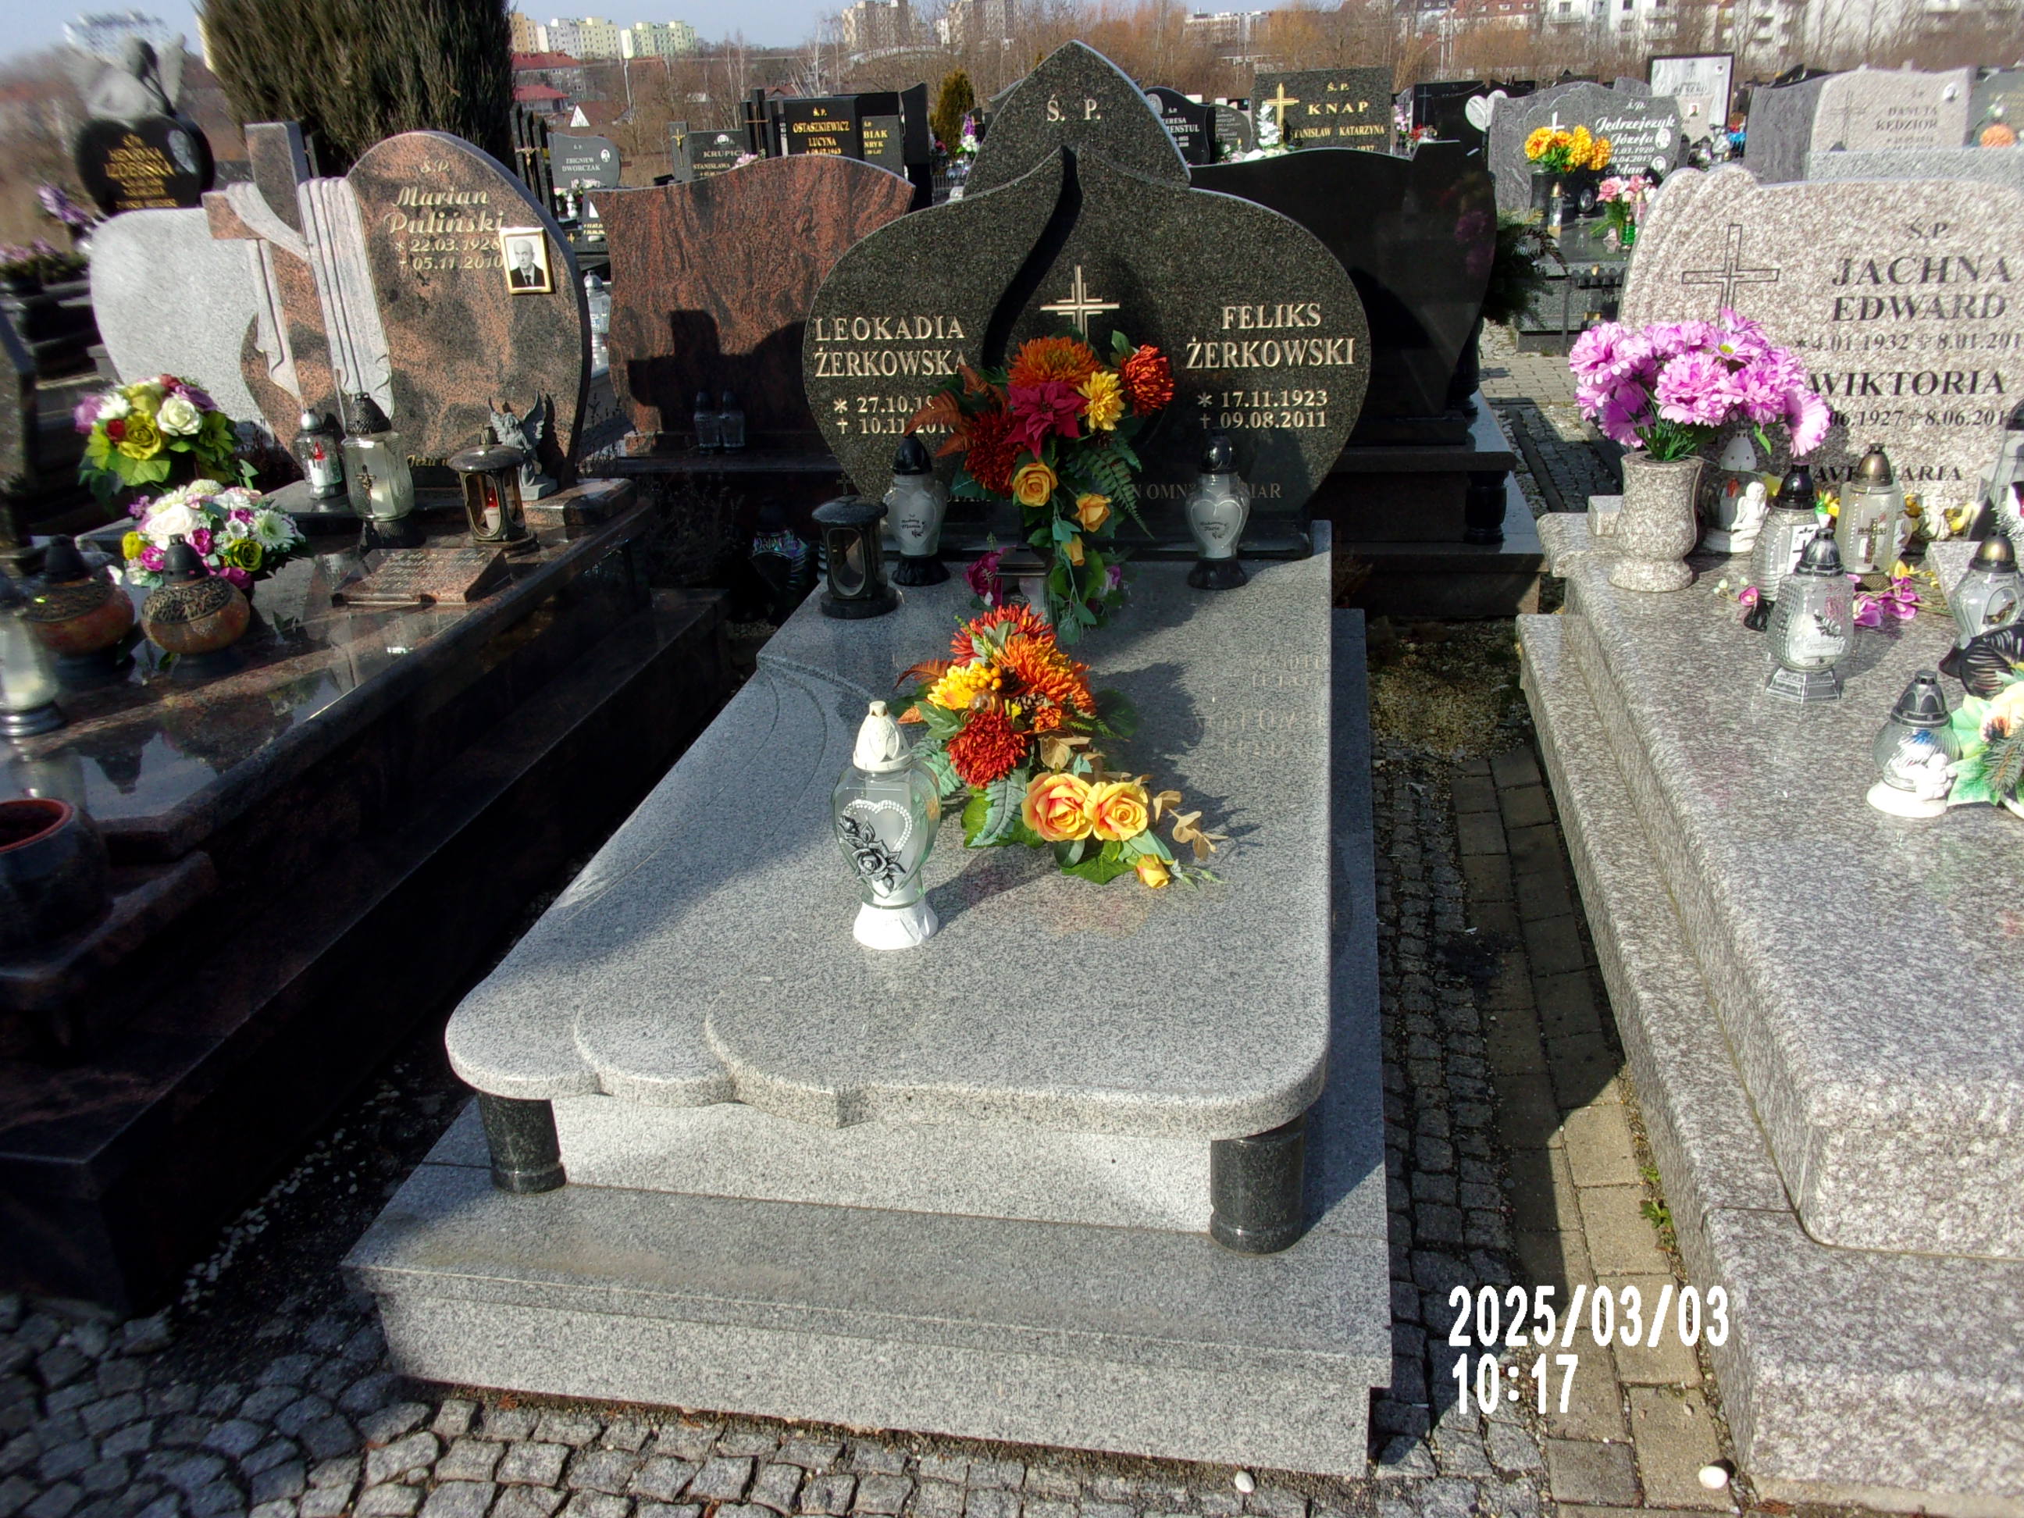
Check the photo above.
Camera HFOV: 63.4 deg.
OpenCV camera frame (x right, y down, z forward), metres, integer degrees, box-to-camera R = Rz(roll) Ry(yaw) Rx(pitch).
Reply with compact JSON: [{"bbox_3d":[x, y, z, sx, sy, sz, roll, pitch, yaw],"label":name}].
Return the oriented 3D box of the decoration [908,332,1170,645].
[{"bbox_3d":[0.065,-0.574,3.422,0.530,0.620,0.400,0,25,8],"label":"decoration"}]

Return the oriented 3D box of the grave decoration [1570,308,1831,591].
[{"bbox_3d":[1.572,-0.690,3.765,0.550,0.590,0.460,1,24,11],"label":"grave decoration"}]

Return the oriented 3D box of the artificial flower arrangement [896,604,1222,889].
[{"bbox_3d":[0.058,-0.053,2.747,0.580,0.260,0.580,-1,25,6],"label":"artificial flower arrangement"}]

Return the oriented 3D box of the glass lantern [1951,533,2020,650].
[{"bbox_3d":[1.914,-0.315,3.219,0.135,0.283,0.130,-2,23,4],"label":"glass lantern"}]

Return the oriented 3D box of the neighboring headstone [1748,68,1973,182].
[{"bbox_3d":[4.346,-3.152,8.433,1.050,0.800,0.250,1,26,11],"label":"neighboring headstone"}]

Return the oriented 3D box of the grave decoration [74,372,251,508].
[{"bbox_3d":[-2.129,-0.781,4.117,0.410,0.350,0.370,-14,25,-24],"label":"grave decoration"}]

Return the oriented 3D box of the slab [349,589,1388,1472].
[{"bbox_3d":[0.022,0.106,3.163,1.320,0.510,2.640,1,24,11],"label":"slab"}]

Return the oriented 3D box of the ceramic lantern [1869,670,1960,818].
[{"bbox_3d":[1.437,-0.034,2.577,0.135,0.224,0.130,-1,25,6],"label":"ceramic lantern"}]

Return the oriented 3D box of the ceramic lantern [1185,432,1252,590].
[{"bbox_3d":[0.461,-0.570,3.694,0.150,0.332,0.135,0,25,8],"label":"ceramic lantern"}]

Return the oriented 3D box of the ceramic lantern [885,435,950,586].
[{"bbox_3d":[-0.221,-0.567,3.698,0.145,0.320,0.130,-1,23,5],"label":"ceramic lantern"}]

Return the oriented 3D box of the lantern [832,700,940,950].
[{"bbox_3d":[-0.173,0.085,2.272,0.150,0.347,0.132,-1,23,5],"label":"lantern"}]

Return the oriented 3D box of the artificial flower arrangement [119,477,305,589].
[{"bbox_3d":[-1.755,-0.448,3.513,0.380,0.290,0.350,1,26,11],"label":"artificial flower arrangement"}]

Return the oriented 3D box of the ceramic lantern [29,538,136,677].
[{"bbox_3d":[-1.926,-0.327,3.376,0.195,0.268,0.195,-16,26,-28],"label":"ceramic lantern"}]

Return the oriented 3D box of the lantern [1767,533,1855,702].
[{"bbox_3d":[1.469,-0.268,2.983,0.144,0.297,0.142,1,26,11],"label":"lantern"}]

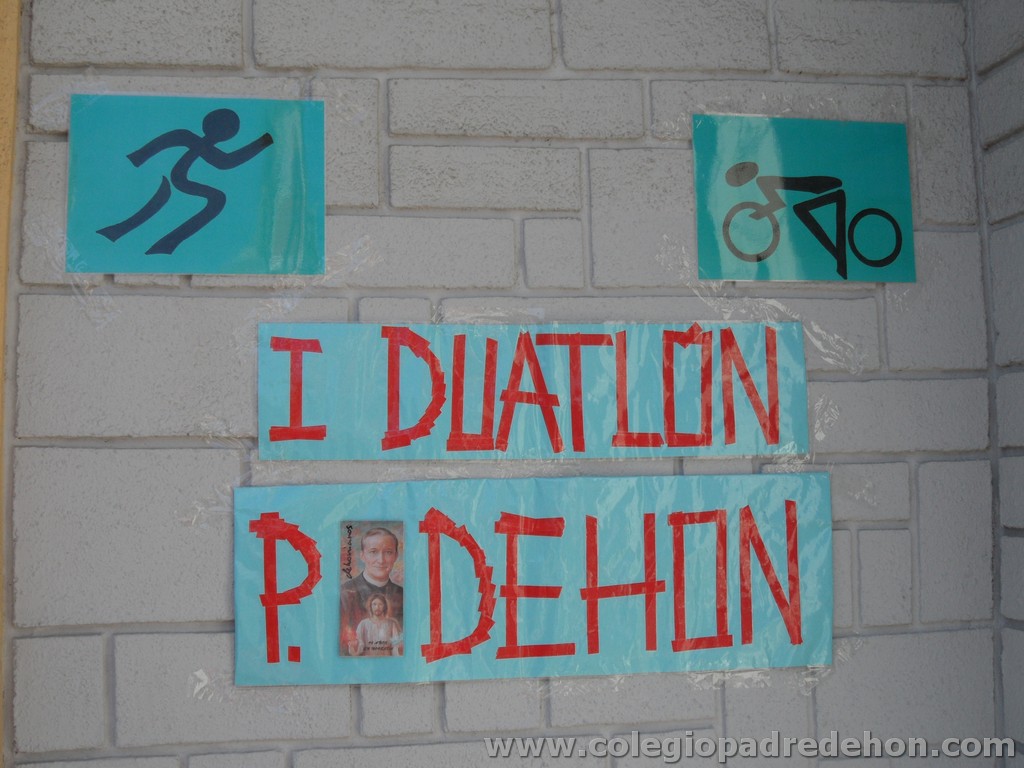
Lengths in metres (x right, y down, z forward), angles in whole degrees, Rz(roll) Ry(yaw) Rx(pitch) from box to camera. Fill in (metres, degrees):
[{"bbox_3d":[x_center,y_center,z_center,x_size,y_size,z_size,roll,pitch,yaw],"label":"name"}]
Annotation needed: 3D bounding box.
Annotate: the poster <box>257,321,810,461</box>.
[{"bbox_3d":[0.048,0.009,2.005,0.935,0.229,0.008,0,-5,-7],"label":"poster"}]

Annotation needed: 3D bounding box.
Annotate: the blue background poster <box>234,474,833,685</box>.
[{"bbox_3d":[0.051,0.324,1.980,1.010,0.324,0.008,-1,-5,-7],"label":"blue background poster"}]

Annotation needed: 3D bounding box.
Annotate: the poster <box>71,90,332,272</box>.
[{"bbox_3d":[-0.521,-0.330,1.965,0.416,0.298,0.008,0,-5,-7],"label":"poster"}]

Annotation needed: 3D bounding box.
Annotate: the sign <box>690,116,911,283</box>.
[{"bbox_3d":[0.518,-0.326,2.089,0.395,0.292,0.008,0,-5,-7],"label":"sign"}]

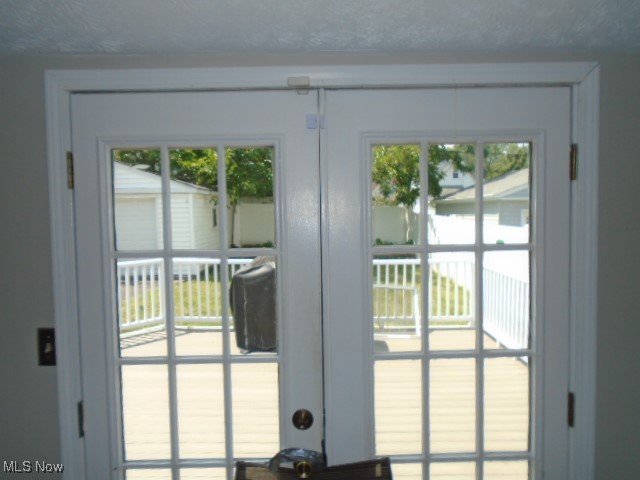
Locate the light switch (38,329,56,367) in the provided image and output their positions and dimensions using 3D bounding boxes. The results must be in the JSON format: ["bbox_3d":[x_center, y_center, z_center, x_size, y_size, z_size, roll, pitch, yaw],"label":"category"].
[{"bbox_3d":[-0.833,0.332,1.482,0.070,0.115,0.020,-1,3,0],"label":"light switch"}]

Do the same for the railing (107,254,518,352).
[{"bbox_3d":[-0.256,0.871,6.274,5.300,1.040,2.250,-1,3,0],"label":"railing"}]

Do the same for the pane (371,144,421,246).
[{"bbox_3d":[0.234,-0.135,1.468,0.150,0.309,0.020,-1,3,0],"label":"pane"}]

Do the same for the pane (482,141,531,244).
[{"bbox_3d":[0.571,-0.144,1.469,0.143,0.311,0.020,-1,3,0],"label":"pane"}]

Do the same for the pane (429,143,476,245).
[{"bbox_3d":[0.404,-0.141,1.469,0.145,0.310,0.020,-1,3,0],"label":"pane"}]

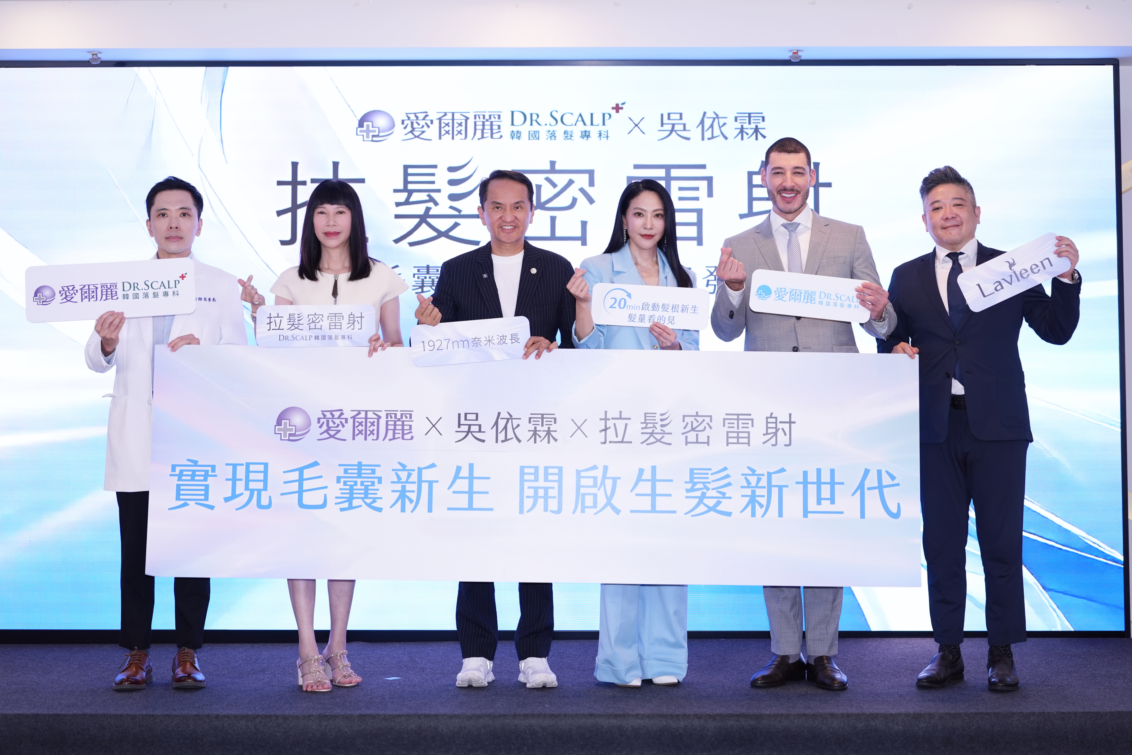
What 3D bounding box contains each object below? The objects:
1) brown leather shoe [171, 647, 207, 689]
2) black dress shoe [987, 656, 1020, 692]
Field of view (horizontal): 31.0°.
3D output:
[{"bbox_3d":[-1.232,0.944,6.654,0.107,0.116,0.290,1,-5,-17],"label":"brown leather shoe"},{"bbox_3d":[1.430,0.963,6.705,0.105,0.105,0.290,-1,-4,9],"label":"black dress shoe"}]

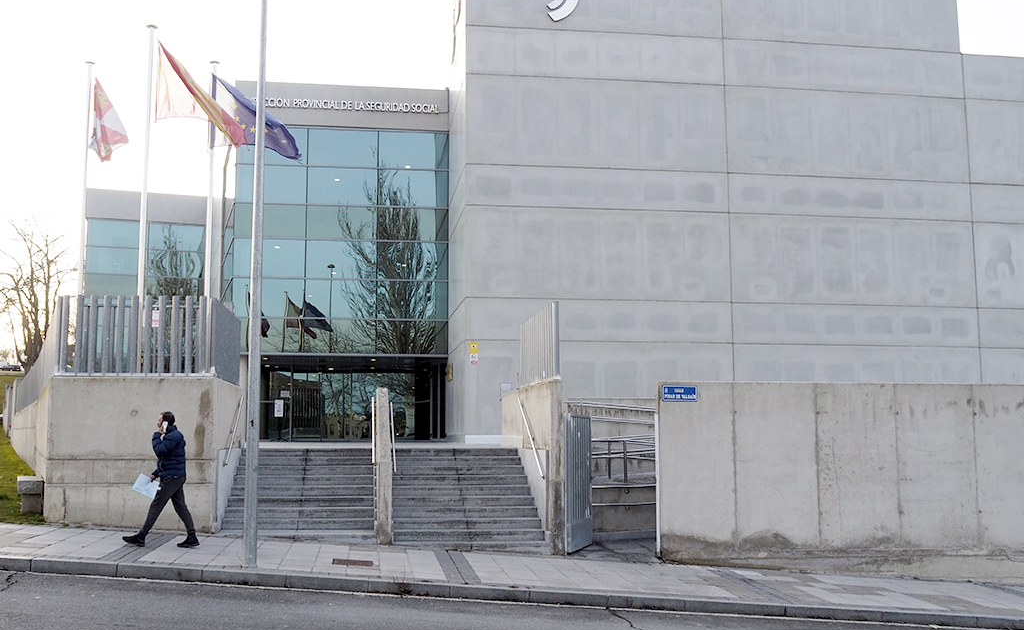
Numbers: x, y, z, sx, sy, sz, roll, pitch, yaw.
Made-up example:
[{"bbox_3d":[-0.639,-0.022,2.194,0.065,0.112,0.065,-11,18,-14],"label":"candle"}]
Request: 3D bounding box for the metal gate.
[{"bbox_3d":[1.118,2.767,13.750,0.080,2.200,1.319,-3,-8,23],"label":"metal gate"}]

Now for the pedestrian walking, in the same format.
[{"bbox_3d":[-4.655,2.191,11.000,0.970,1.750,0.520,1,-7,-8],"label":"pedestrian walking"}]

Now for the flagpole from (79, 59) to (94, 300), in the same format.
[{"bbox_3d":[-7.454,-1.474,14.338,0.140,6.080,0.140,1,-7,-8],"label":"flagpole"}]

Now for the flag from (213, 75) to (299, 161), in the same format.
[{"bbox_3d":[-4.602,-3.571,14.977,1.450,1.360,0.450,4,-8,-28],"label":"flag"}]

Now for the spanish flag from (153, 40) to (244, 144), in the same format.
[{"bbox_3d":[-5.164,-3.672,13.733,1.450,1.620,0.450,4,-8,-32],"label":"spanish flag"}]

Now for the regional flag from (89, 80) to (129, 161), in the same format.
[{"bbox_3d":[-7.103,-3.424,14.580,0.700,1.360,0.420,1,-7,-8],"label":"regional flag"}]

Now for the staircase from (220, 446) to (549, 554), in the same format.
[{"bbox_3d":[-2.102,3.045,13.978,5.050,1.600,2.650,1,-7,-8],"label":"staircase"}]

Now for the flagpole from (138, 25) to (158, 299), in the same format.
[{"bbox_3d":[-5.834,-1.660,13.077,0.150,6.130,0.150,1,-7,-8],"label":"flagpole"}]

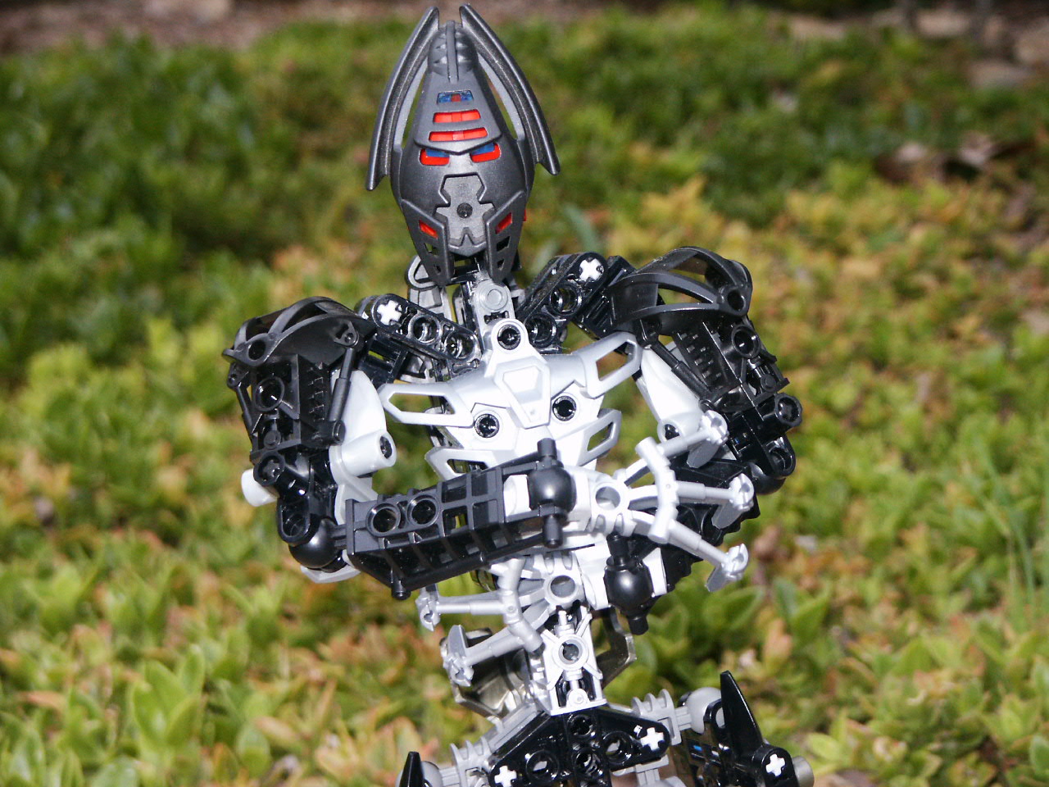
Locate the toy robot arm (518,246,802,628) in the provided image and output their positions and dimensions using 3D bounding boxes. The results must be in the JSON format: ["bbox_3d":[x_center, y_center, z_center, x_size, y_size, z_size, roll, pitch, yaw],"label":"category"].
[{"bbox_3d":[0.028,0.008,0.587,0.053,0.069,0.044,-10,19,-5],"label":"toy robot arm"}]

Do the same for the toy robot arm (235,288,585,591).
[{"bbox_3d":[-0.024,0.010,0.583,0.065,0.055,0.045,-10,19,-5],"label":"toy robot arm"}]

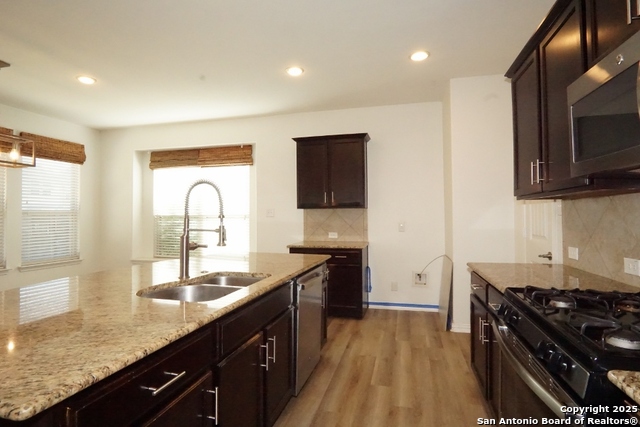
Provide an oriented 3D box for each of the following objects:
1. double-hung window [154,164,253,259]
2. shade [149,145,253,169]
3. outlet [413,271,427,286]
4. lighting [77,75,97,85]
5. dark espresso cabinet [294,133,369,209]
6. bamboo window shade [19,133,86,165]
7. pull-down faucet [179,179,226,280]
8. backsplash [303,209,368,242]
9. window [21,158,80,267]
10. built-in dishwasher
[{"bbox_3d":[-2.004,-0.052,5.340,1.862,1.627,0.088,0,-1,15],"label":"double-hung window"},{"bbox_3d":[-1.985,-0.903,5.271,1.931,0.309,0.088,0,-1,15],"label":"shade"},{"bbox_3d":[1.313,0.865,4.188,0.191,0.201,0.034,0,-1,15],"label":"outlet"},{"bbox_3d":[-2.568,-1.468,3.521,0.186,0.029,0.186,0,-1,15],"label":"lighting"},{"bbox_3d":[0.165,-0.533,4.334,1.000,0.956,0.343,0,-1,15],"label":"dark espresso cabinet"},{"bbox_3d":[-4.027,-0.956,4.865,0.088,0.333,0.892,0,-1,15],"label":"bamboo window shade"},{"bbox_3d":[-0.699,0.093,1.878,0.274,0.578,0.108,-1,-1,23],"label":"pull-down faucet"},{"bbox_3d":[0.217,0.168,4.484,0.921,0.463,0.015,0,-1,15],"label":"backsplash"},{"bbox_3d":[-4.110,-0.073,4.941,0.088,1.666,0.833,0,-1,15],"label":"window"},{"bbox_3d":[-0.345,0.819,2.481,0.598,0.818,0.617,0,-1,15],"label":"built-in dishwasher"}]

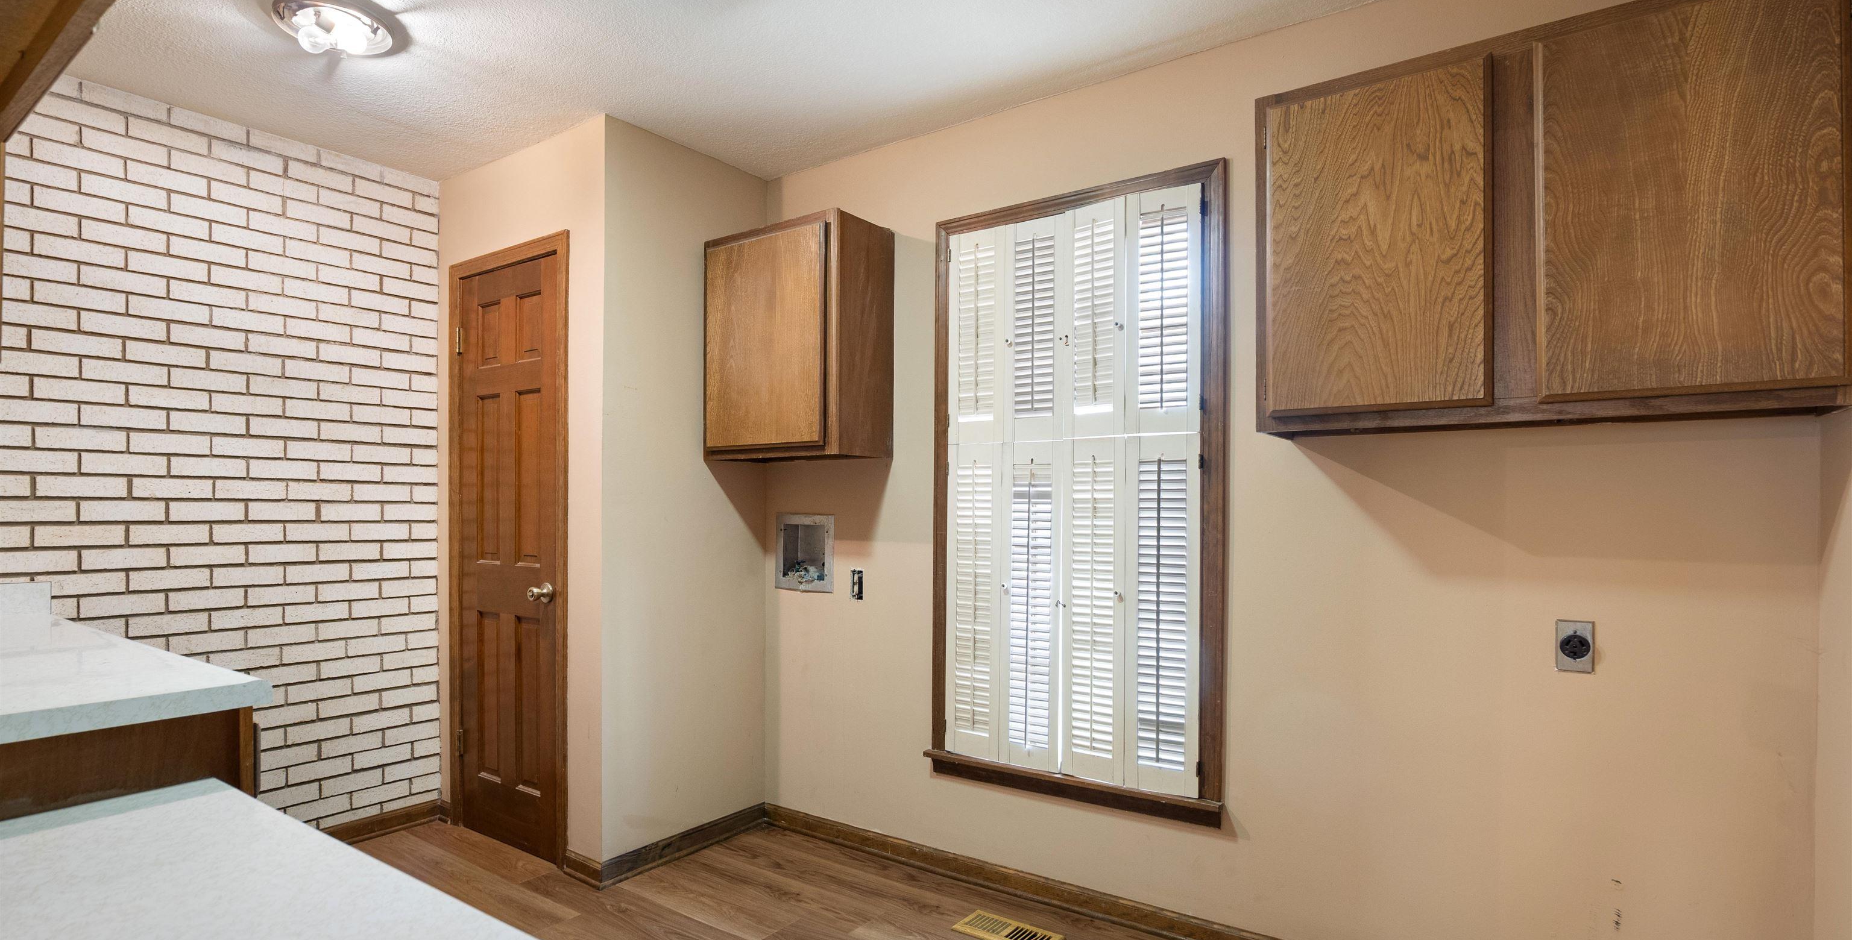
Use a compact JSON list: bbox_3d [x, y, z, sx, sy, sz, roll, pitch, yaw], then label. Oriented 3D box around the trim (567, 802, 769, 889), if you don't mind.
[{"bbox_3d":[-0.884,1.279,2.888,0.219,0.089,0.729,-1,-2,34],"label":"trim"}]

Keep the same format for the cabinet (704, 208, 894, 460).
[{"bbox_3d":[-0.454,-0.430,2.894,0.612,0.785,0.319,-1,-2,34],"label":"cabinet"}]

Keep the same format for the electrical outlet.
[{"bbox_3d":[1.424,0.389,1.804,0.070,0.118,0.015,-1,-2,34],"label":"electrical outlet"}]

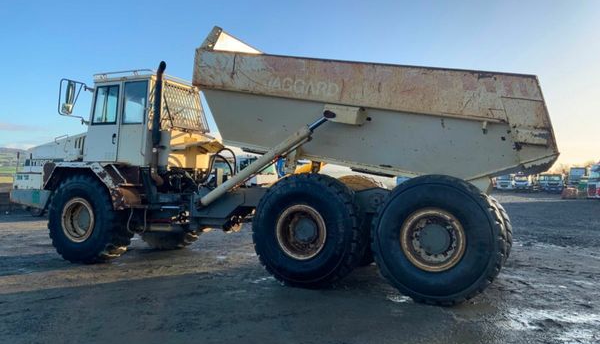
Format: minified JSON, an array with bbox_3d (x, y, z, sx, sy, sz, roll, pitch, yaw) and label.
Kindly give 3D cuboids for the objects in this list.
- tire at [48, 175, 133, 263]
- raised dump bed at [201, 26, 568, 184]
[{"bbox_3d":[-3.619,0.793,8.746,1.574,1.559,0.589,0,-1,25],"label":"tire"},{"bbox_3d":[1.177,-0.948,7.678,5.037,1.639,2.606,10,3,25],"label":"raised dump bed"}]

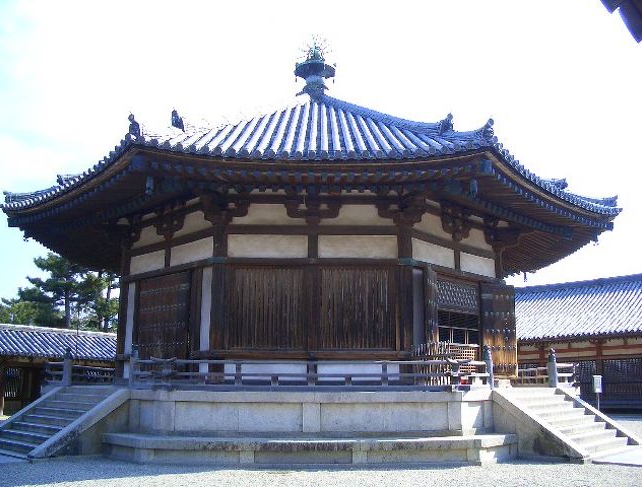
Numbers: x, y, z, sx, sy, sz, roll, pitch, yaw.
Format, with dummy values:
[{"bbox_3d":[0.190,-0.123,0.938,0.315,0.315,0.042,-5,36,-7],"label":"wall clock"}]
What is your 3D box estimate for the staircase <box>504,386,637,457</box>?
[{"bbox_3d":[5.908,4.217,15.556,2.106,1.400,3.400,-11,-16,43],"label":"staircase"}]

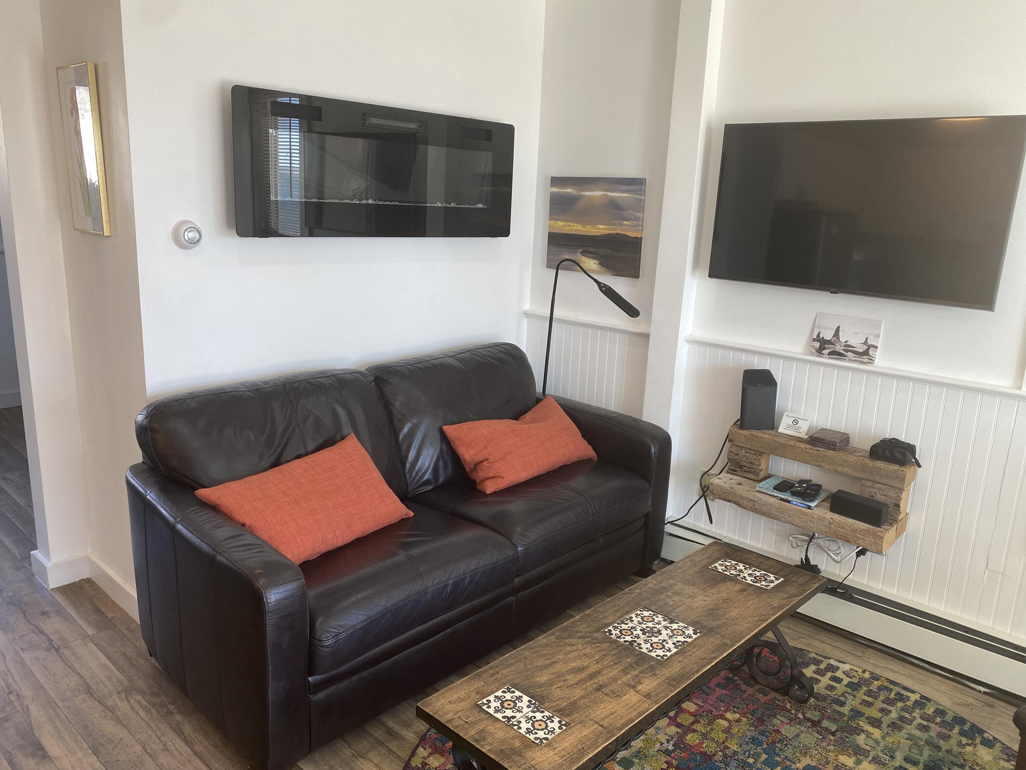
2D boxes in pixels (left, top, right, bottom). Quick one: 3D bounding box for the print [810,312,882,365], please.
[{"bbox_3d":[1.166,-0.160,2.700,0.225,0.160,0.015,14,8,42],"label":"print"}]

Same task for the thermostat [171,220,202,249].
[{"bbox_3d":[-1.035,-0.476,2.441,0.058,0.092,0.092,14,17,42],"label":"thermostat"}]

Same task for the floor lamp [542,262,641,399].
[{"bbox_3d":[0.268,0.096,3.476,0.620,1.313,0.220,14,17,42],"label":"floor lamp"}]

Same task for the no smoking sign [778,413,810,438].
[{"bbox_3d":[1.043,0.152,2.870,0.103,0.077,0.040,14,17,42],"label":"no smoking sign"}]

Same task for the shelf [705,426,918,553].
[{"bbox_3d":[1.055,0.345,2.776,0.651,0.267,0.212,14,17,42],"label":"shelf"}]

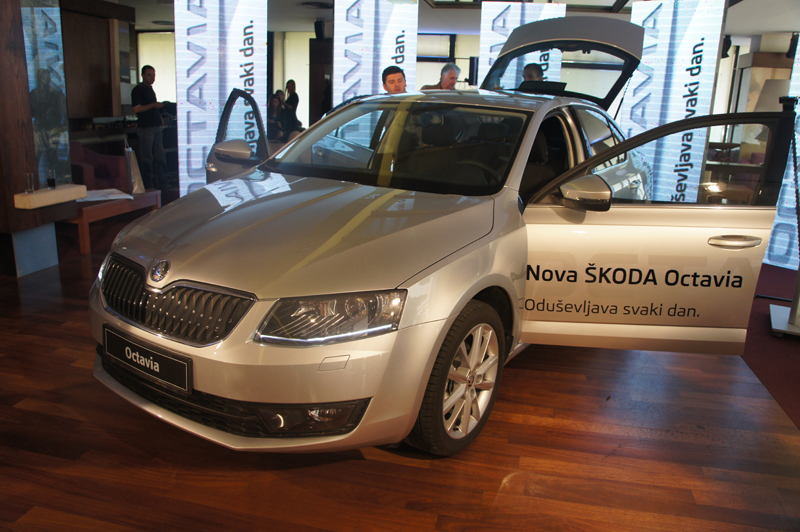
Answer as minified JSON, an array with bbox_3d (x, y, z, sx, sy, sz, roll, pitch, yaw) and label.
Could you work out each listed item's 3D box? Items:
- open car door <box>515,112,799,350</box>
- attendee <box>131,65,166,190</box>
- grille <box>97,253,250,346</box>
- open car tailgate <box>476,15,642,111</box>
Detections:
[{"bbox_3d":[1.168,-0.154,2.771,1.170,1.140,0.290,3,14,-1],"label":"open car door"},{"bbox_3d":[-3.683,-2.000,8.745,0.420,1.770,0.520,13,18,34],"label":"attendee"},{"bbox_3d":[-0.864,0.122,2.172,0.870,0.220,0.140,13,17,32],"label":"grille"},{"bbox_3d":[1.348,-1.634,4.930,1.200,1.100,0.340,12,-27,32],"label":"open car tailgate"}]

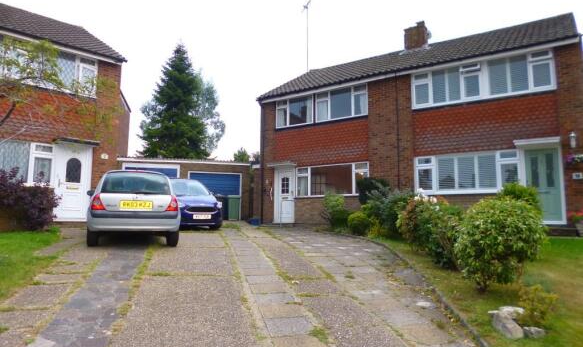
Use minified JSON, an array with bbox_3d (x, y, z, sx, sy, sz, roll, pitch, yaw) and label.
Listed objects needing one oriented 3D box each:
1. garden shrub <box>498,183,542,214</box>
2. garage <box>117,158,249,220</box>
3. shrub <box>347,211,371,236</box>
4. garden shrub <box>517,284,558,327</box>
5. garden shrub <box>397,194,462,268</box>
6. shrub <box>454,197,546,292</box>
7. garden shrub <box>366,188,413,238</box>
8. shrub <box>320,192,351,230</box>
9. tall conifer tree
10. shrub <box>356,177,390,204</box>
[{"bbox_3d":[4.382,0.690,7.744,0.849,1.000,0.849,-4,-7,29],"label":"garden shrub"},{"bbox_3d":[-5.142,0.989,19.040,5.450,2.480,5.200,2,-7,-17],"label":"garage"},{"bbox_3d":[1.492,1.112,8.970,0.524,0.535,0.524,-1,-7,9],"label":"shrub"},{"bbox_3d":[2.526,1.354,4.125,0.423,0.452,0.410,-4,-7,31],"label":"garden shrub"},{"bbox_3d":[2.100,0.864,6.087,0.984,1.126,0.984,-2,-7,19],"label":"garden shrub"},{"bbox_3d":[2.586,0.875,4.935,1.116,1.163,1.082,-3,-7,27],"label":"shrub"},{"bbox_3d":[2.013,0.818,8.245,0.926,0.986,0.880,-2,-7,14],"label":"garden shrub"},{"bbox_3d":[1.220,1.022,11.141,0.815,1.053,0.774,-1,-6,6],"label":"shrub"},{"bbox_3d":[-7.966,-3.055,28.290,5.741,12.630,5.741,2,-7,-16],"label":"tall conifer tree"},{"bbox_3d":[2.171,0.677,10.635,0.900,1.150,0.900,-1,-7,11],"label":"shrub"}]

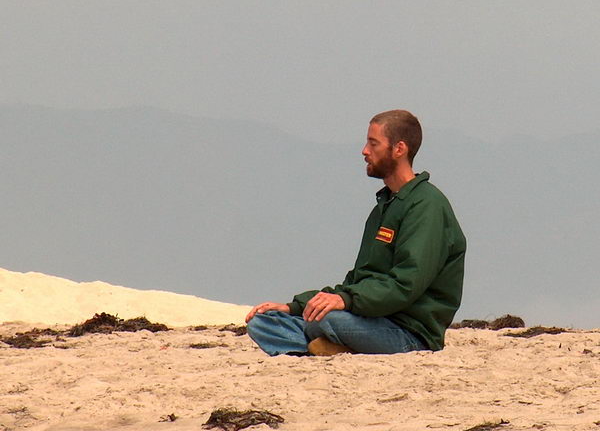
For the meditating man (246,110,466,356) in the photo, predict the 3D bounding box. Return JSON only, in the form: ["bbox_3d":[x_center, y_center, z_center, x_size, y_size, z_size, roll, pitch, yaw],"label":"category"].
[{"bbox_3d":[0.251,0.060,18.600,0.730,0.885,0.710,0,-1,-21],"label":"meditating man"}]

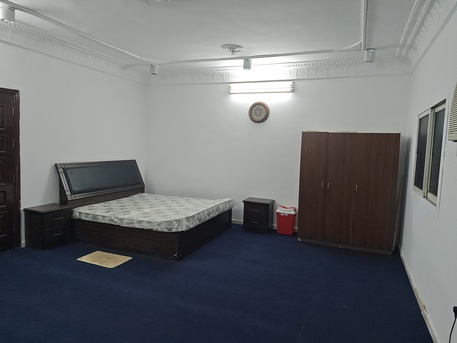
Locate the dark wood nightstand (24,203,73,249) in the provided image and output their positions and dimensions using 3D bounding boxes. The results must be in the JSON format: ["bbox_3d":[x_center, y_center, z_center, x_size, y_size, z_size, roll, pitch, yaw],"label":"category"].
[{"bbox_3d":[-2.663,0.821,4.527,0.360,0.540,0.470,3,5,23],"label":"dark wood nightstand"}]

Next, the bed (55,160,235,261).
[{"bbox_3d":[-1.292,0.477,5.200,2.270,1.200,1.890,3,5,23],"label":"bed"}]

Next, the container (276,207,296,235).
[{"bbox_3d":[1.048,0.887,5.452,0.340,0.475,0.240,3,5,23],"label":"container"}]

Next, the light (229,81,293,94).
[{"bbox_3d":[0.584,-1.526,5.583,1.230,0.180,0.090,3,5,23],"label":"light"}]

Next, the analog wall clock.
[{"bbox_3d":[0.574,-1.098,5.633,0.400,0.400,0.055,3,5,23],"label":"analog wall clock"}]

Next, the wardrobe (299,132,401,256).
[{"bbox_3d":[1.904,0.287,4.913,1.380,1.800,0.470,3,5,23],"label":"wardrobe"}]

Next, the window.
[{"bbox_3d":[2.120,-0.186,3.240,0.080,0.935,1.300,3,5,23],"label":"window"}]

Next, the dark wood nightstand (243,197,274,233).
[{"bbox_3d":[0.550,0.819,5.603,0.490,0.560,0.350,3,5,23],"label":"dark wood nightstand"}]

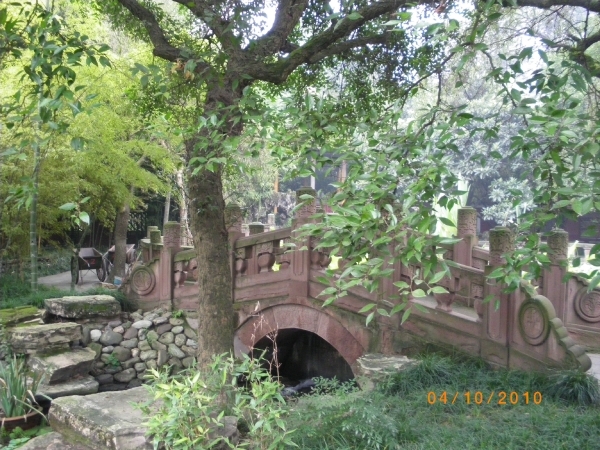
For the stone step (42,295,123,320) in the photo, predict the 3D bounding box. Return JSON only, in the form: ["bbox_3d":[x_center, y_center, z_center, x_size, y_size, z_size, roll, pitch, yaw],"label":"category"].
[{"bbox_3d":[-3.300,1.240,9.500,1.020,0.280,0.580,0,1,-6],"label":"stone step"}]

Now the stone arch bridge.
[{"bbox_3d":[0.757,0.730,9.270,7.300,2.400,2.900,1,1,39],"label":"stone arch bridge"}]

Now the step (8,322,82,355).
[{"bbox_3d":[-3.620,1.620,8.950,0.950,0.310,0.600,0,1,-14],"label":"step"}]

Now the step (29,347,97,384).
[{"bbox_3d":[-3.130,1.820,8.300,0.820,0.230,0.700,0,1,-24],"label":"step"}]

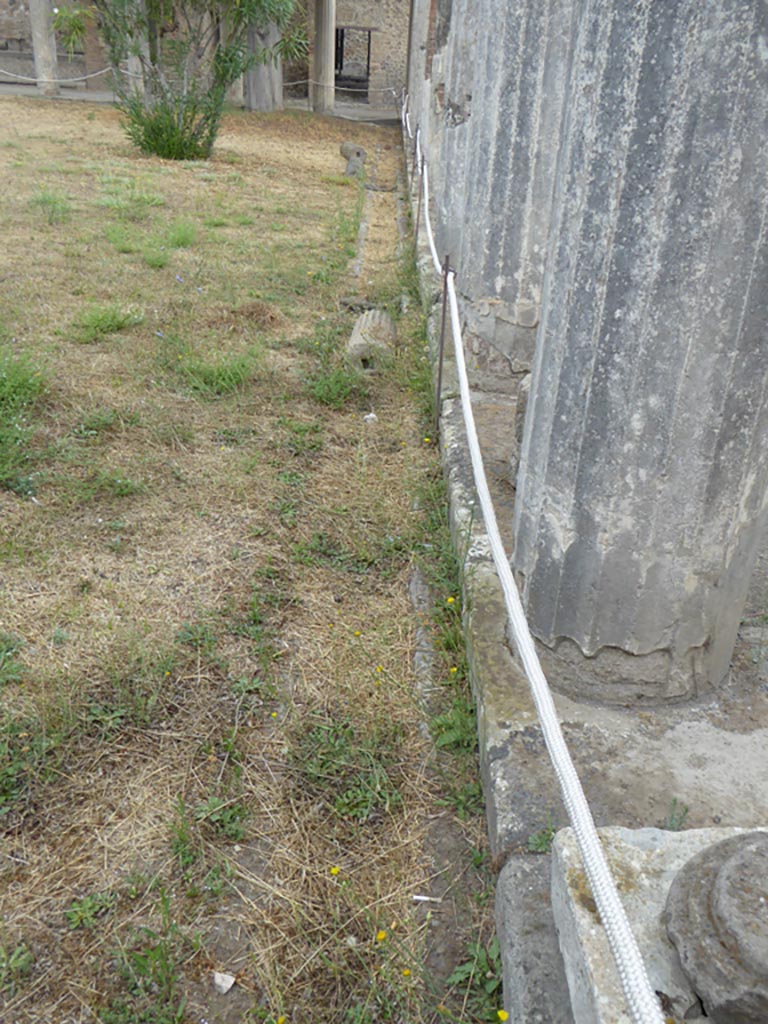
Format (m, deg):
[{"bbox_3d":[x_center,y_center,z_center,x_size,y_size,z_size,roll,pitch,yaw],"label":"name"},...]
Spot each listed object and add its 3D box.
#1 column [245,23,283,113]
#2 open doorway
[{"bbox_3d":[-2.716,-10.396,21.465,0.813,1.862,0.772,5,27,5],"label":"column"},{"bbox_3d":[-0.855,-12.674,26.075,1.123,1.899,0.350,5,27,5],"label":"open doorway"}]

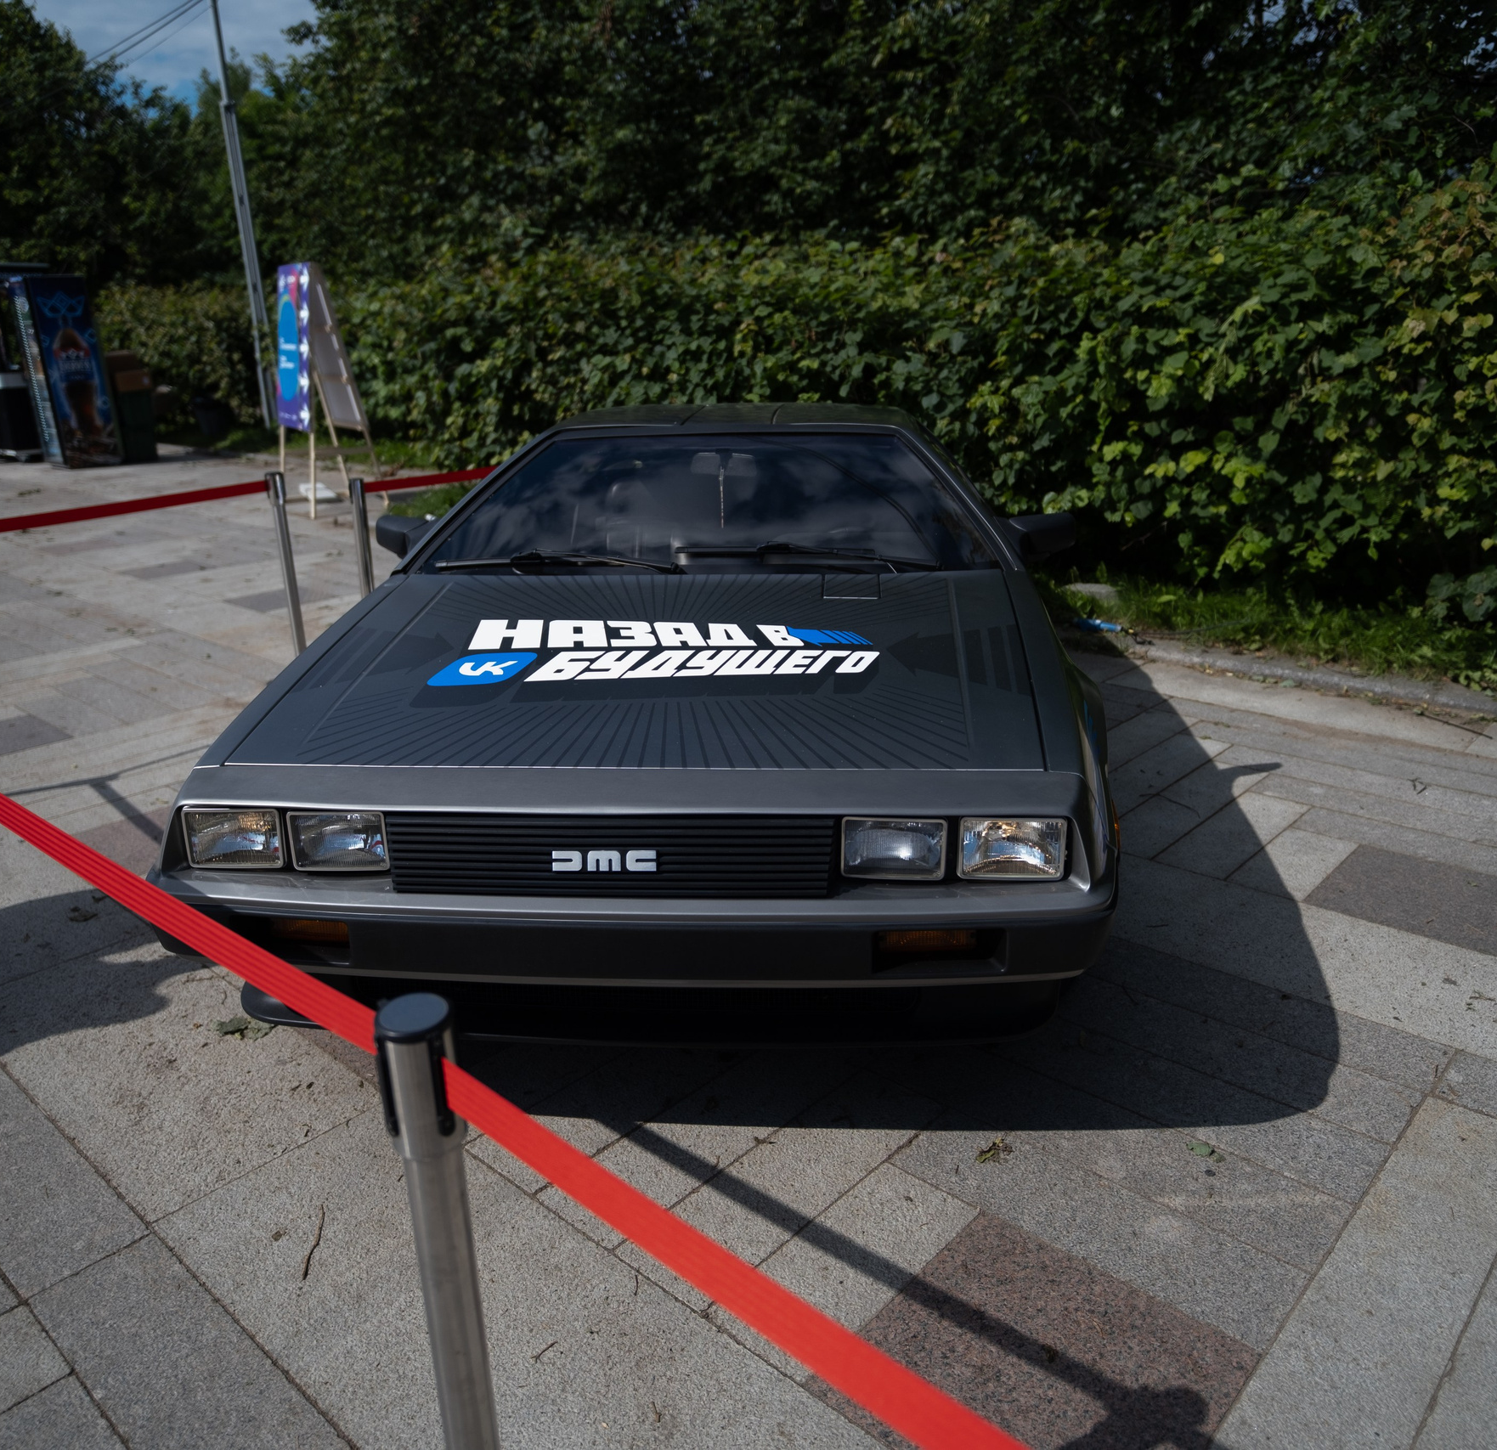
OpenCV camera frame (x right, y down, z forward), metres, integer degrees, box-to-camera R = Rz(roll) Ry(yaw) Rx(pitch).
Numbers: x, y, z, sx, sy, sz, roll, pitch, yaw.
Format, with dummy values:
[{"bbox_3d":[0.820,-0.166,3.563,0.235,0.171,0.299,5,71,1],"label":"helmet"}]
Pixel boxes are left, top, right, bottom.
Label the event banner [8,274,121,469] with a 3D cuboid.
[{"bbox_3d":[-8.573,-4.435,15.245,0.660,2.270,0.700,-17,24,-39],"label":"event banner"}]

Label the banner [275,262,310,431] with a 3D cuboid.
[{"bbox_3d":[-3.944,-3.273,10.511,0.050,1.360,0.920,-5,17,-36],"label":"banner"}]

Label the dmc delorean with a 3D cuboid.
[{"bbox_3d":[-0.035,-0.414,4.034,1.940,1.140,4.220,0,18,6],"label":"dmc delorean"}]

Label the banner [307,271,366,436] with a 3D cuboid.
[{"bbox_3d":[-3.720,-3.321,10.664,0.050,1.360,0.920,-24,27,-29],"label":"banner"}]

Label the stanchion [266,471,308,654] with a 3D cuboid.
[{"bbox_3d":[-1.939,-0.620,5.218,0.320,0.900,0.320,-2,18,0],"label":"stanchion"}]

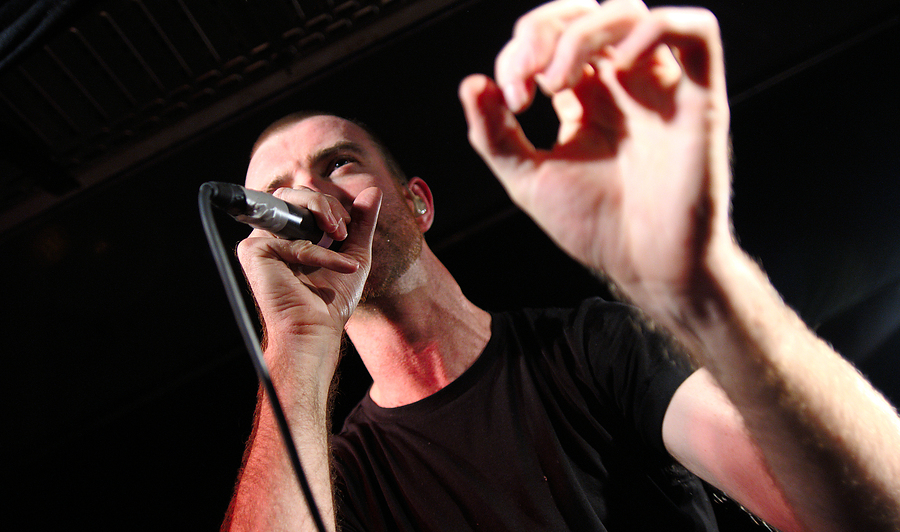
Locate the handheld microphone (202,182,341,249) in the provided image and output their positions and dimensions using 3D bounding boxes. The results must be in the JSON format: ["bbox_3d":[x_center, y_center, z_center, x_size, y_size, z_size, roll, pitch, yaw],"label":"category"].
[{"bbox_3d":[-0.131,-0.038,0.605,0.050,0.050,0.185,-38,-24,14],"label":"handheld microphone"}]

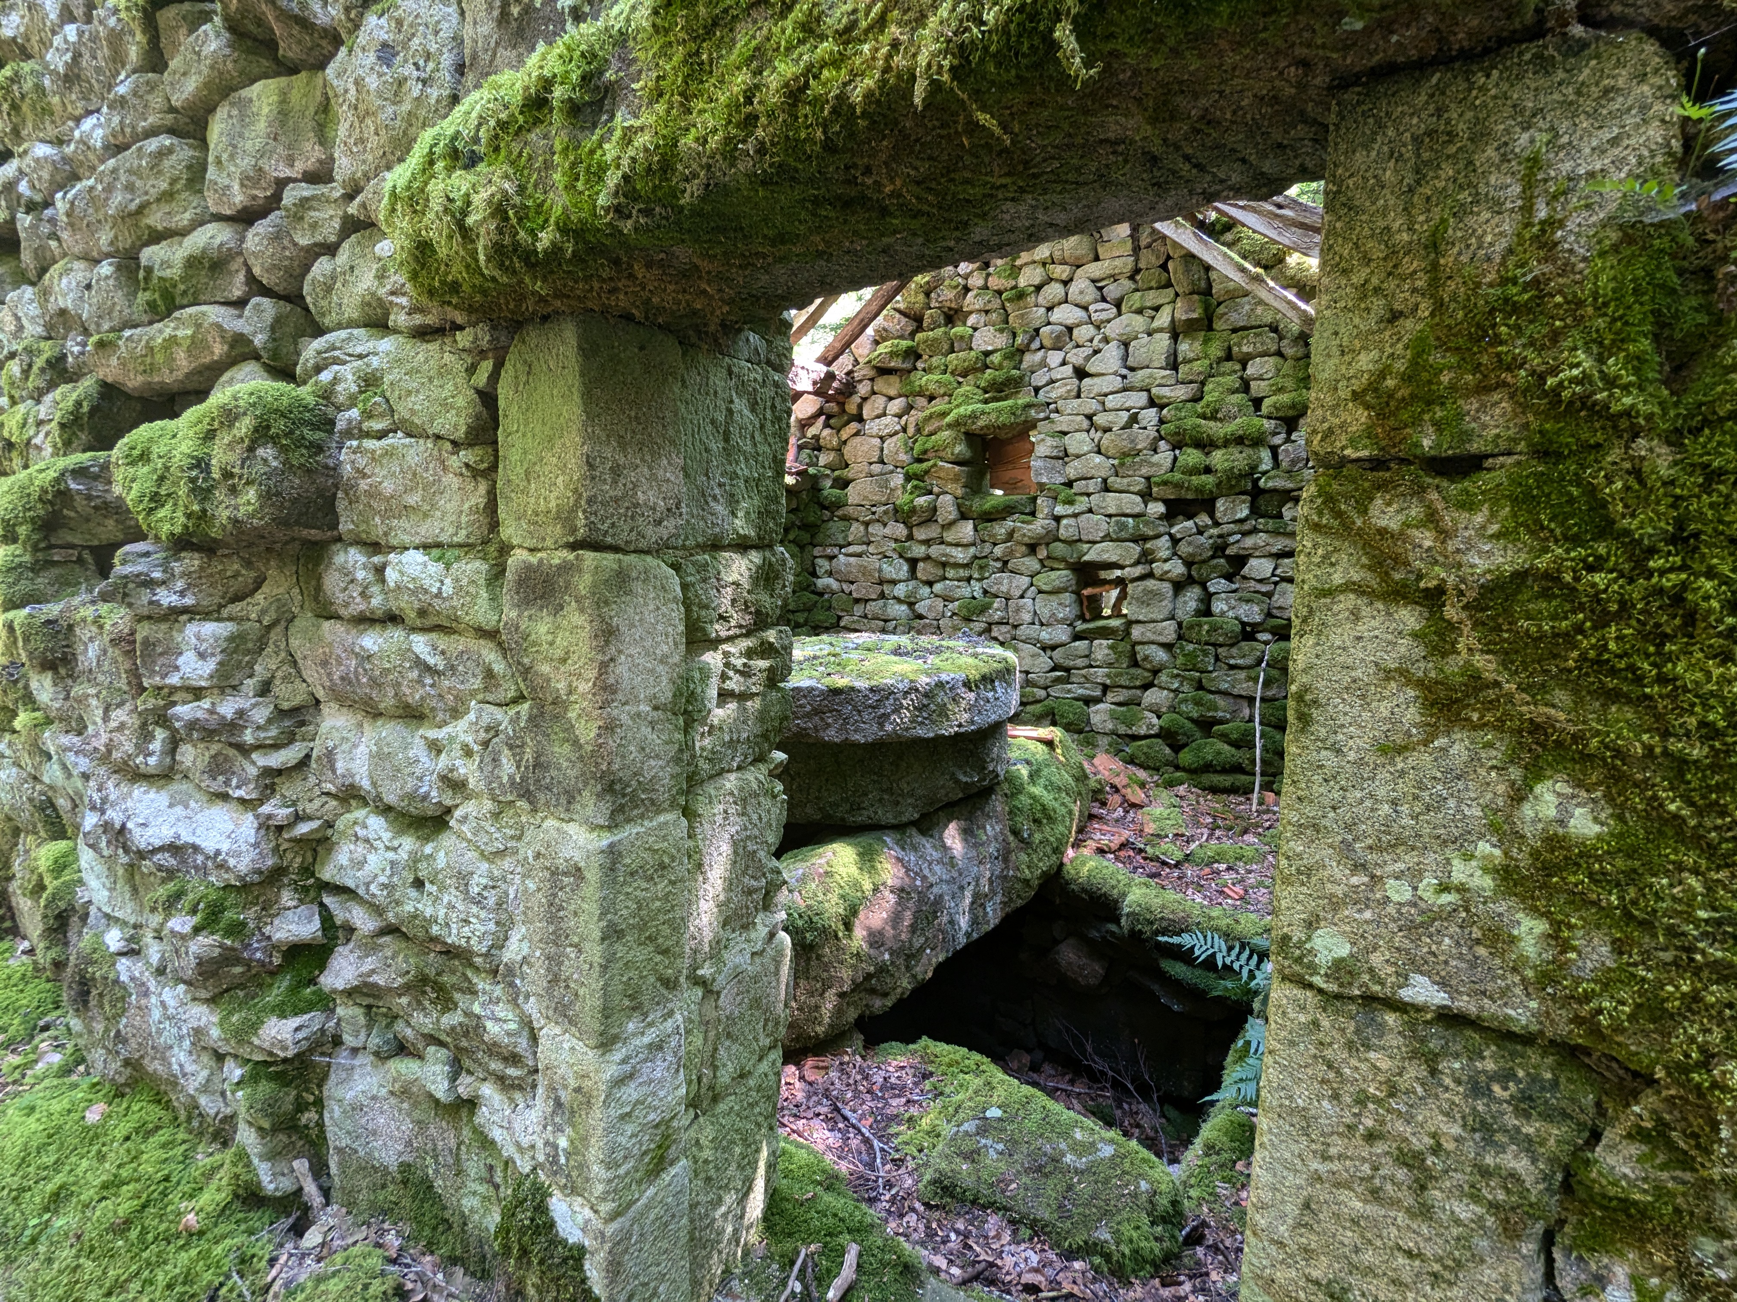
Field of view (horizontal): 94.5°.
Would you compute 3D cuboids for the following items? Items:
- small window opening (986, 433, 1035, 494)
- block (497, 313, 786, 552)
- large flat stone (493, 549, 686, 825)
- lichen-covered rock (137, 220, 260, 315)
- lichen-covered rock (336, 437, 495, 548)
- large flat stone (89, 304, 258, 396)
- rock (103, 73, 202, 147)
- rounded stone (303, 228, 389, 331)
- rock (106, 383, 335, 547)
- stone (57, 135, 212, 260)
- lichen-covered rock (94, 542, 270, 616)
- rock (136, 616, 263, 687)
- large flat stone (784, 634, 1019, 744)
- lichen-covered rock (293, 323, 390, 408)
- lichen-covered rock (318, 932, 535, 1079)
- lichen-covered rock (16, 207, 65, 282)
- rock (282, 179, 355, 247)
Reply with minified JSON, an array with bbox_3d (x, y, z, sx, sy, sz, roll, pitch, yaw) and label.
[{"bbox_3d":[0.923,-1.210,5.200,0.330,0.400,0.200,4,8,26],"label":"small window opening"},{"bbox_3d":[-0.420,-0.393,1.610,0.236,0.373,0.538,5,8,31],"label":"block"},{"bbox_3d":[-0.569,0.050,1.670,0.280,0.500,0.250,4,8,31],"label":"large flat stone"},{"bbox_3d":[-1.472,-0.876,1.906,0.543,0.184,0.220,5,8,28],"label":"lichen-covered rock"},{"bbox_3d":[-0.830,-0.320,1.666,0.503,0.209,0.240,5,8,28],"label":"lichen-covered rock"},{"bbox_3d":[-1.953,-0.847,2.257,0.434,0.242,0.253,5,8,31],"label":"large flat stone"},{"bbox_3d":[-2.192,-1.649,2.457,0.320,0.165,0.180,4,8,30],"label":"rock"},{"bbox_3d":[-1.176,-0.840,1.810,0.190,0.208,0.157,5,8,31],"label":"rounded stone"},{"bbox_3d":[-1.289,-0.371,1.688,0.329,0.283,0.350,5,8,28],"label":"rock"},{"bbox_3d":[-2.300,-1.396,2.516,0.520,0.280,0.230,4,8,30],"label":"stone"},{"bbox_3d":[-2.040,-0.220,2.385,0.406,0.208,0.240,5,8,31],"label":"lichen-covered rock"},{"bbox_3d":[-1.603,-0.010,2.047,0.424,0.174,0.200,3,7,15],"label":"rock"},{"bbox_3d":[-0.042,0.112,2.950,1.150,0.200,1.150,0,7,0],"label":"large flat stone"},{"bbox_3d":[-1.015,-0.589,1.724,0.335,0.154,0.220,5,8,28],"label":"lichen-covered rock"},{"bbox_3d":[-0.930,0.730,1.685,0.480,0.220,0.230,3,7,23],"label":"lichen-covered rock"},{"bbox_3d":[-2.646,-1.300,2.564,0.159,0.218,0.125,5,8,31],"label":"lichen-covered rock"},{"bbox_3d":[-1.258,-1.000,1.835,0.170,0.136,0.127,5,8,31],"label":"rock"}]

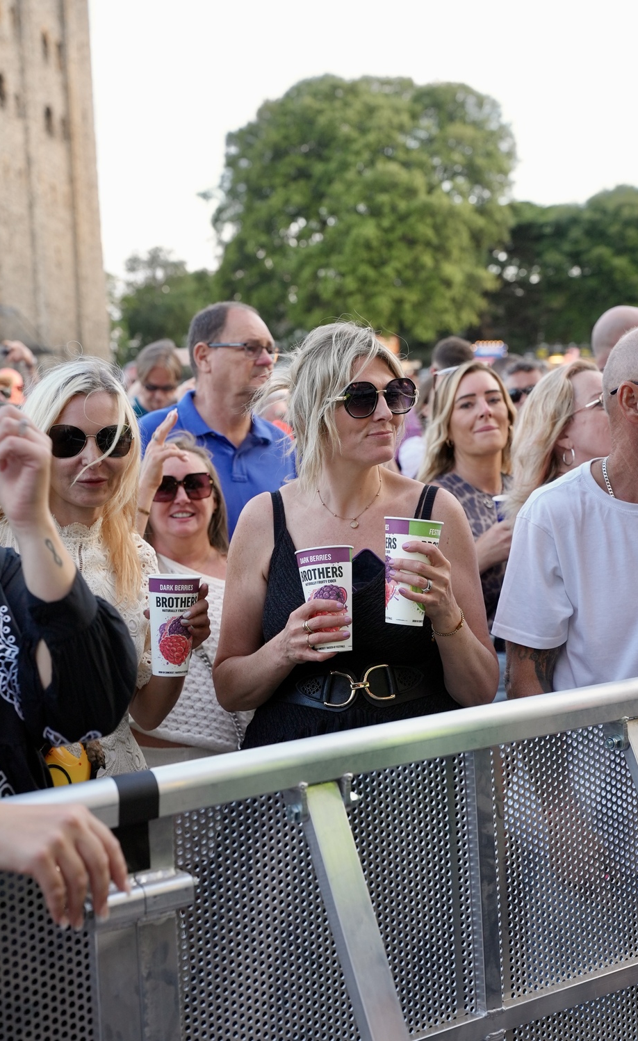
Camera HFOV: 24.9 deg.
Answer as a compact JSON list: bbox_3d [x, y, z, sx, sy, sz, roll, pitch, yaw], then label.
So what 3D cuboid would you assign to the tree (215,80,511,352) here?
[{"bbox_3d":[2.280,-14.450,74.300,15.800,17.300,15.000,-2,6,0],"label":"tree"}]

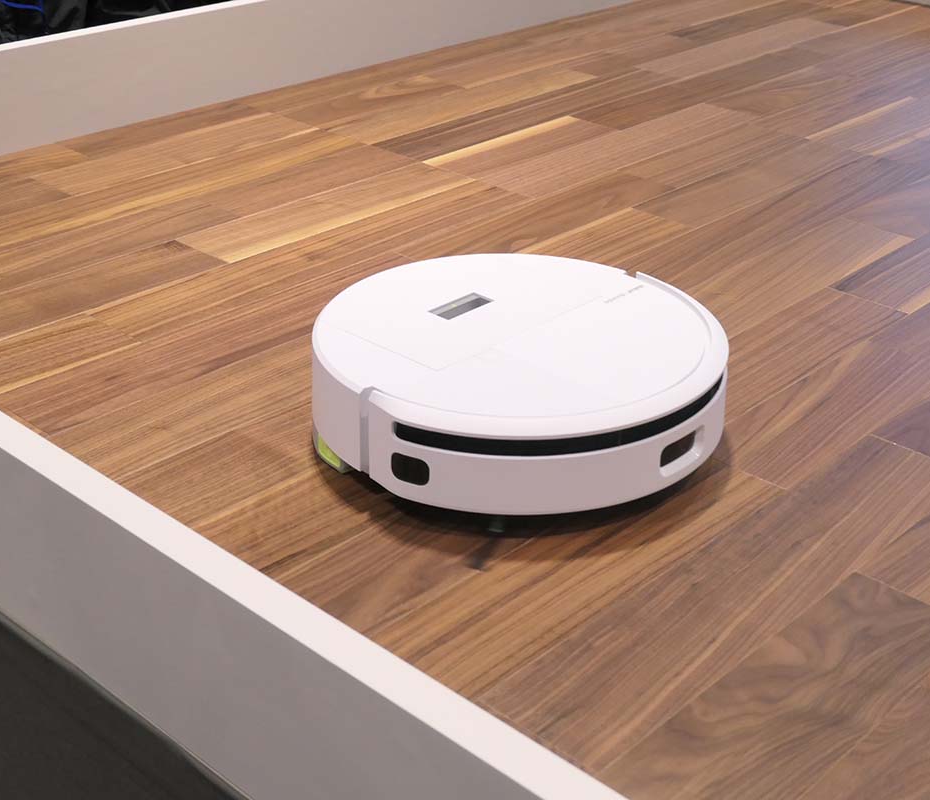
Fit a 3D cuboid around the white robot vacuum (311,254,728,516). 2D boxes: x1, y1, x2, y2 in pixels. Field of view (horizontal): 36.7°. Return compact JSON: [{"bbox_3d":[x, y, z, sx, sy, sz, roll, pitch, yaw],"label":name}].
[{"bbox_3d":[0.044,-0.015,1.228,0.355,0.099,0.355,1,28,-1],"label":"white robot vacuum"}]

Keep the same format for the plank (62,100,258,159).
[{"bbox_3d":[-0.429,-0.385,2.008,0.094,0.012,0.306,25,37,37],"label":"plank"}]

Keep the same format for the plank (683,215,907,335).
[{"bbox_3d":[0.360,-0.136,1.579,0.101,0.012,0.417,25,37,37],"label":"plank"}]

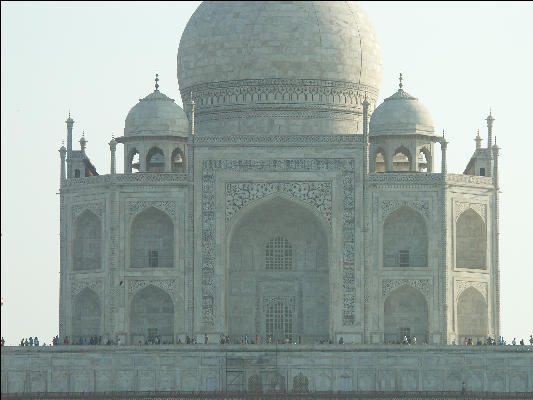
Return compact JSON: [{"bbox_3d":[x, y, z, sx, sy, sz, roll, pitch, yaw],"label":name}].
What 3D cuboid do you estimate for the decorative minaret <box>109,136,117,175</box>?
[{"bbox_3d":[-19.560,-5.736,349.323,1.019,4.999,1.019,0,-5,1],"label":"decorative minaret"}]

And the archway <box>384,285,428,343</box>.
[{"bbox_3d":[17.895,14.804,351.053,5.618,7.735,1.700,0,-6,1],"label":"archway"}]

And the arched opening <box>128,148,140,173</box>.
[{"bbox_3d":[-17.287,-5.174,359.013,0.600,3.292,2.100,5,-7,-44],"label":"arched opening"}]

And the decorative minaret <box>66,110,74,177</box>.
[{"bbox_3d":[-26.257,-7.306,367.245,1.072,9.031,1.072,0,-5,1],"label":"decorative minaret"}]

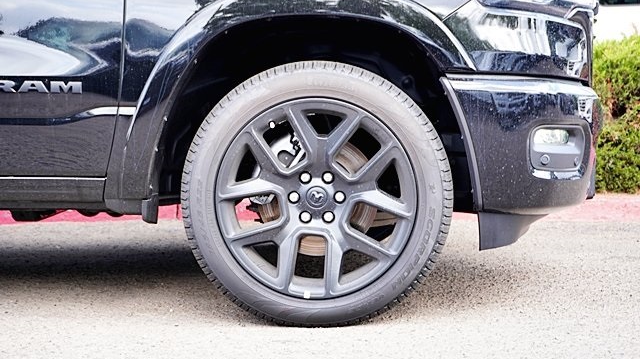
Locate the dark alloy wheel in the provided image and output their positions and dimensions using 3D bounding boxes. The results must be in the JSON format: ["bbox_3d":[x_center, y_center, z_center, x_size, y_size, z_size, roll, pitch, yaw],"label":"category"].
[{"bbox_3d":[-0.009,0.046,3.500,0.815,0.805,0.285,0,1,0],"label":"dark alloy wheel"}]

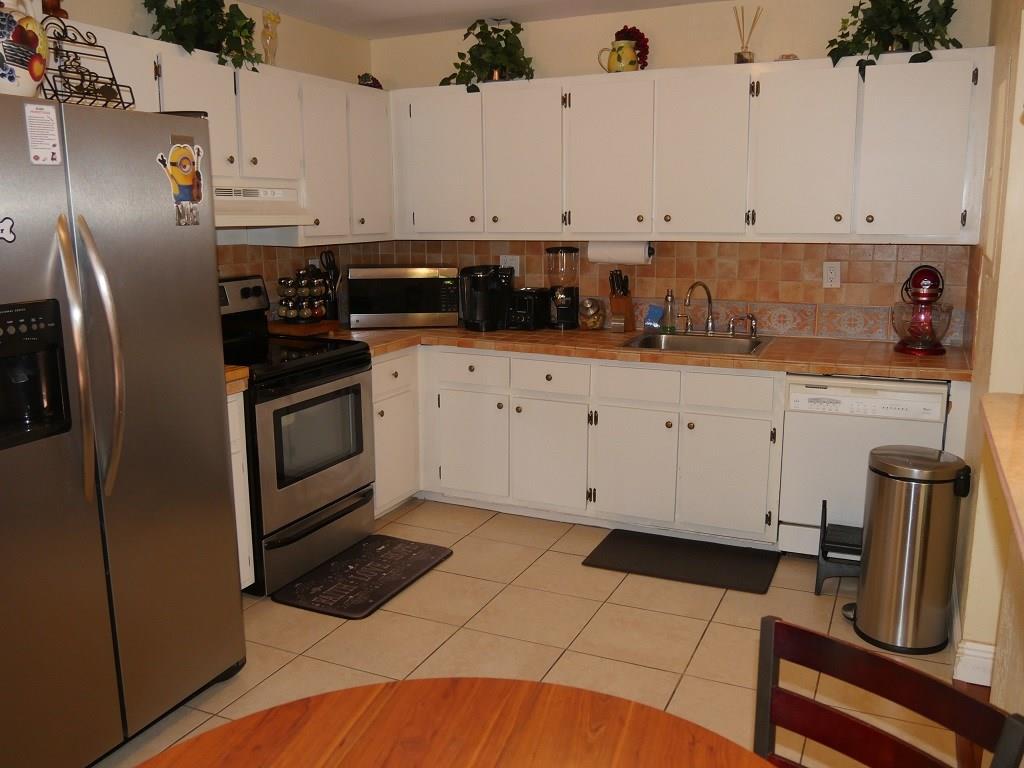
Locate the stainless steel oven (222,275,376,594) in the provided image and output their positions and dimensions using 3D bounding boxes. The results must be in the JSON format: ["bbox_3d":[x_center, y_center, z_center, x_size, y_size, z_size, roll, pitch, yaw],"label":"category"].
[{"bbox_3d":[-1.098,0.166,3.627,0.680,1.200,0.765,5,12,25],"label":"stainless steel oven"}]

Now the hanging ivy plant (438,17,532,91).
[{"bbox_3d":[-0.132,-1.668,4.266,0.500,0.370,0.370,5,12,25],"label":"hanging ivy plant"}]

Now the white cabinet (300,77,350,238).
[{"bbox_3d":[-1.031,-1.072,3.981,0.320,0.725,0.330,5,12,25],"label":"white cabinet"}]

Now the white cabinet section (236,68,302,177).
[{"bbox_3d":[-1.165,-1.102,3.575,0.310,0.435,0.395,5,12,24],"label":"white cabinet section"}]

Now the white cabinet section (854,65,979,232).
[{"bbox_3d":[1.712,-0.995,3.549,0.405,0.705,0.310,5,12,24],"label":"white cabinet section"}]

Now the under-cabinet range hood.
[{"bbox_3d":[-1.230,-0.766,3.502,0.435,0.200,0.760,5,12,25],"label":"under-cabinet range hood"}]

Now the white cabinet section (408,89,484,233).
[{"bbox_3d":[-0.279,-1.160,4.422,0.433,0.710,0.310,5,12,24],"label":"white cabinet section"}]

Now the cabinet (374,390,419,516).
[{"bbox_3d":[-0.790,0.308,4.200,0.500,0.570,0.440,5,12,25],"label":"cabinet"}]

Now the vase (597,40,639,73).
[{"bbox_3d":[0.514,-1.546,3.964,0.200,0.175,0.155,2,11,12],"label":"vase"}]

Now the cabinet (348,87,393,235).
[{"bbox_3d":[-0.873,-1.142,4.310,0.320,0.725,0.365,5,12,25],"label":"cabinet"}]

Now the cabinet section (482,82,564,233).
[{"bbox_3d":[0.118,-1.127,4.248,0.432,0.710,0.310,5,12,24],"label":"cabinet section"}]

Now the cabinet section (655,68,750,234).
[{"bbox_3d":[0.923,-1.062,3.895,0.425,0.710,0.310,5,12,24],"label":"cabinet section"}]

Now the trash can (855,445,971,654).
[{"bbox_3d":[1.386,0.571,2.898,0.350,0.650,0.310,9,14,40],"label":"trash can"}]

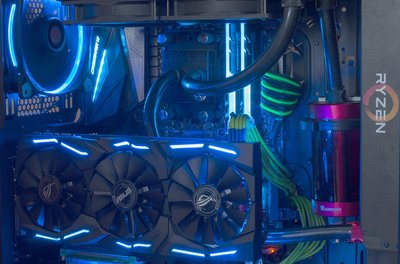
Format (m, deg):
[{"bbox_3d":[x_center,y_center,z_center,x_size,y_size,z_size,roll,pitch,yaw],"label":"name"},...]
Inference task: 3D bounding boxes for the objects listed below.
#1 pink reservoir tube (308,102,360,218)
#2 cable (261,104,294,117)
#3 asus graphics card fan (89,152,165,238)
[{"bbox_3d":[0.142,0.029,0.840,0.063,0.114,0.063,1,3,29],"label":"pink reservoir tube"},{"bbox_3d":[0.086,-0.024,0.922,0.032,0.013,0.025,1,3,29],"label":"cable"},{"bbox_3d":[-0.077,0.065,0.857,0.091,0.091,0.018,1,1,28],"label":"asus graphics card fan"}]

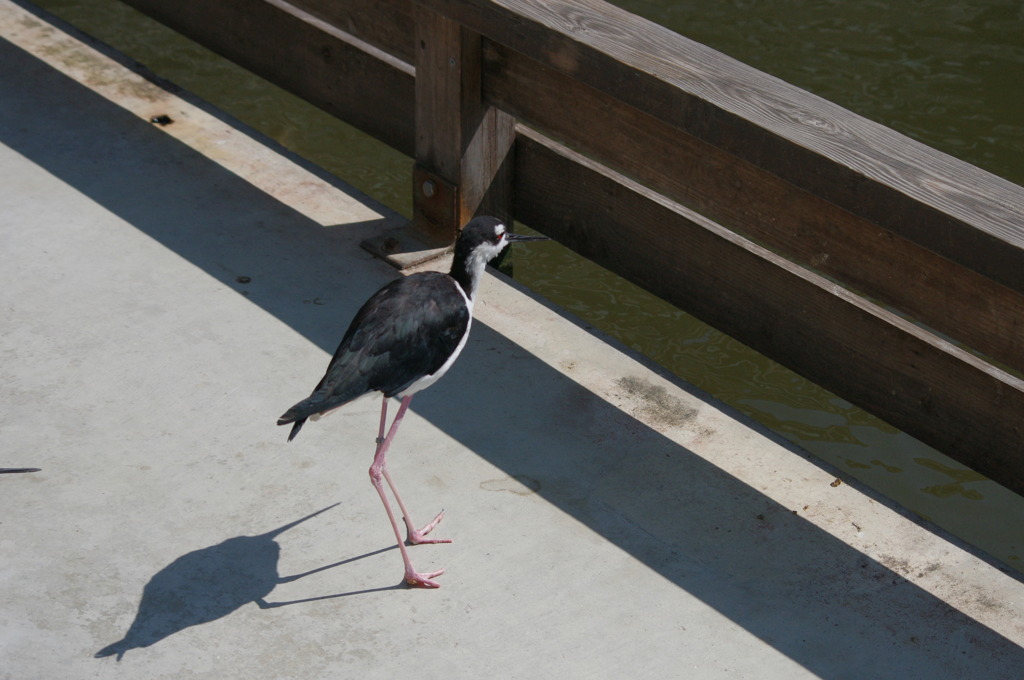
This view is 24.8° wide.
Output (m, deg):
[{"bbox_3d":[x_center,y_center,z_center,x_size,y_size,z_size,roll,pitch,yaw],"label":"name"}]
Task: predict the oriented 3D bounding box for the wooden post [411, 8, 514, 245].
[{"bbox_3d":[-0.059,-0.276,2.927,0.088,0.319,0.088,-25,40,-35],"label":"wooden post"}]

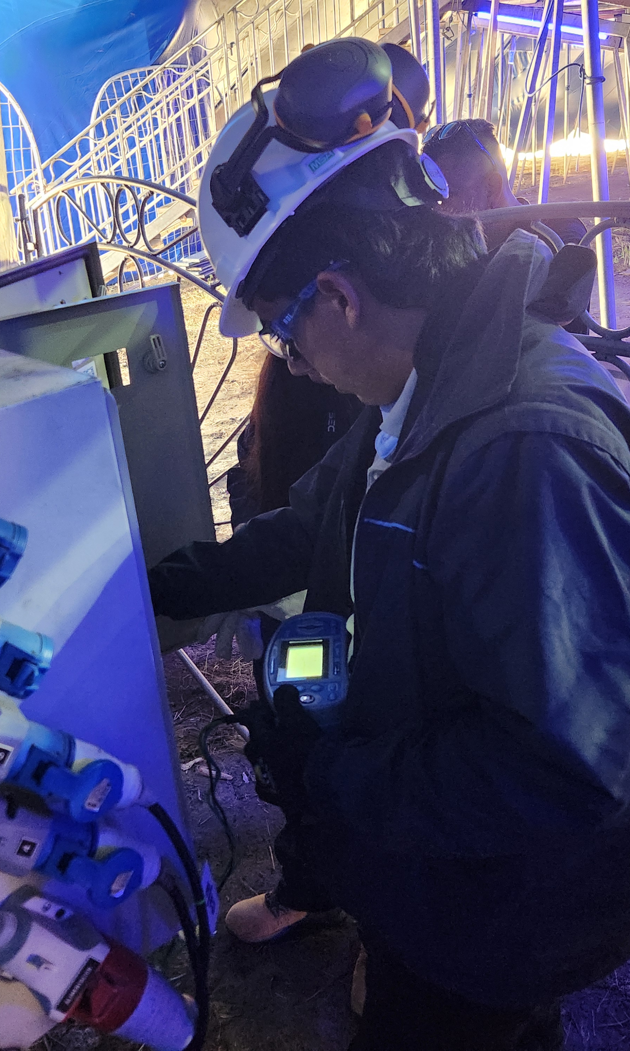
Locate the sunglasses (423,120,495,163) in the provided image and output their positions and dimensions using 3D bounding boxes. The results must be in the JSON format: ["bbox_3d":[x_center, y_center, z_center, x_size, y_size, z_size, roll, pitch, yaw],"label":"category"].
[{"bbox_3d":[0.269,-0.673,1.710,0.046,0.150,0.142,-51,28,-1],"label":"sunglasses"}]

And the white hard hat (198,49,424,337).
[{"bbox_3d":[-0.036,-0.360,0.995,0.160,0.292,0.235,48,38,1],"label":"white hard hat"}]

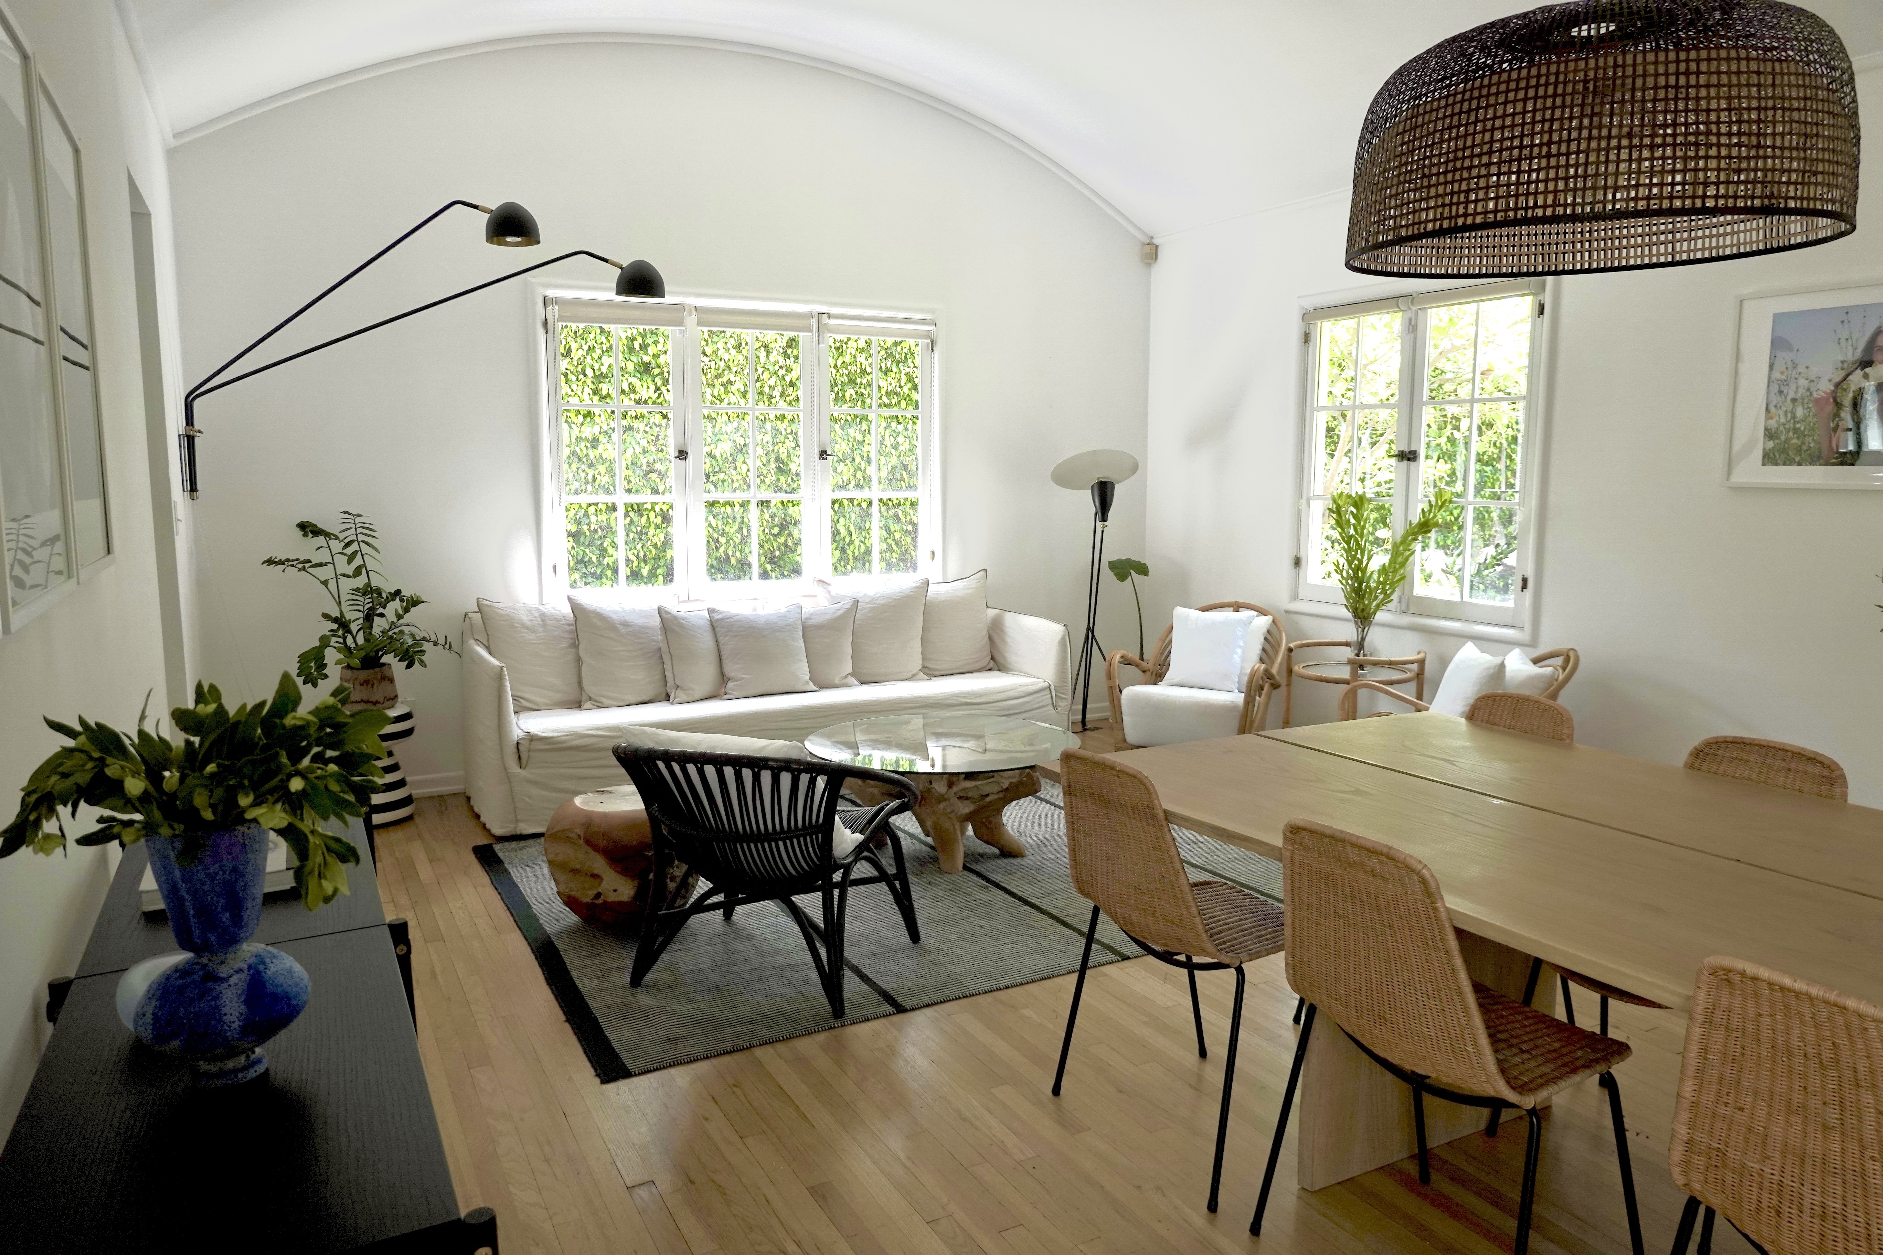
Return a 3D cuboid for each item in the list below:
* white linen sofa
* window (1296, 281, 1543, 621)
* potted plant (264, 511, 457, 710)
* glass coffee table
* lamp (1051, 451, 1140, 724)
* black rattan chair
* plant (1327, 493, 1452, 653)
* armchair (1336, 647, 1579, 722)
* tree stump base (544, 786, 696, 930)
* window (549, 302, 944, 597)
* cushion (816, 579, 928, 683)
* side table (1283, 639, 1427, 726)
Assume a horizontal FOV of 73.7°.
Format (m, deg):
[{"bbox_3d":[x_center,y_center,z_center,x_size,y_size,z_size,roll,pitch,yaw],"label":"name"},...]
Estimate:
[{"bbox_3d":[-0.714,0.296,5.849,2.712,0.826,0.768,-4,8,-27],"label":"white linen sofa"},{"bbox_3d":[2.005,-0.724,5.373,0.090,1.330,1.250,-4,8,-28],"label":"window"},{"bbox_3d":[-2.234,-0.061,4.841,0.640,0.770,0.540,-4,8,-28],"label":"potted plant"},{"bbox_3d":[0.009,0.641,4.727,1.032,0.426,1.032,0,7,0],"label":"glass coffee table"},{"bbox_3d":[0.824,-0.184,6.573,0.470,1.460,0.430,0,7,0],"label":"lamp"},{"bbox_3d":[-0.479,0.641,3.637,0.812,0.705,0.681,3,8,21],"label":"black rattan chair"},{"bbox_3d":[1.892,-0.202,5.372,0.566,0.768,0.478,3,8,20],"label":"plant"},{"bbox_3d":[1.927,0.465,4.726,0.696,0.768,0.754,1,7,8],"label":"armchair"},{"bbox_3d":[-1.055,0.746,4.138,0.510,0.371,0.510,-2,8,-16],"label":"tree stump base"},{"bbox_3d":[-0.868,-0.785,5.853,1.860,1.330,0.090,-4,8,-28],"label":"window"},{"bbox_3d":[-0.304,0.026,5.744,0.540,0.500,0.180,-4,-6,-28],"label":"cushion"},{"bbox_3d":[1.732,0.401,5.284,0.530,0.620,0.530,-4,8,-28],"label":"side table"}]

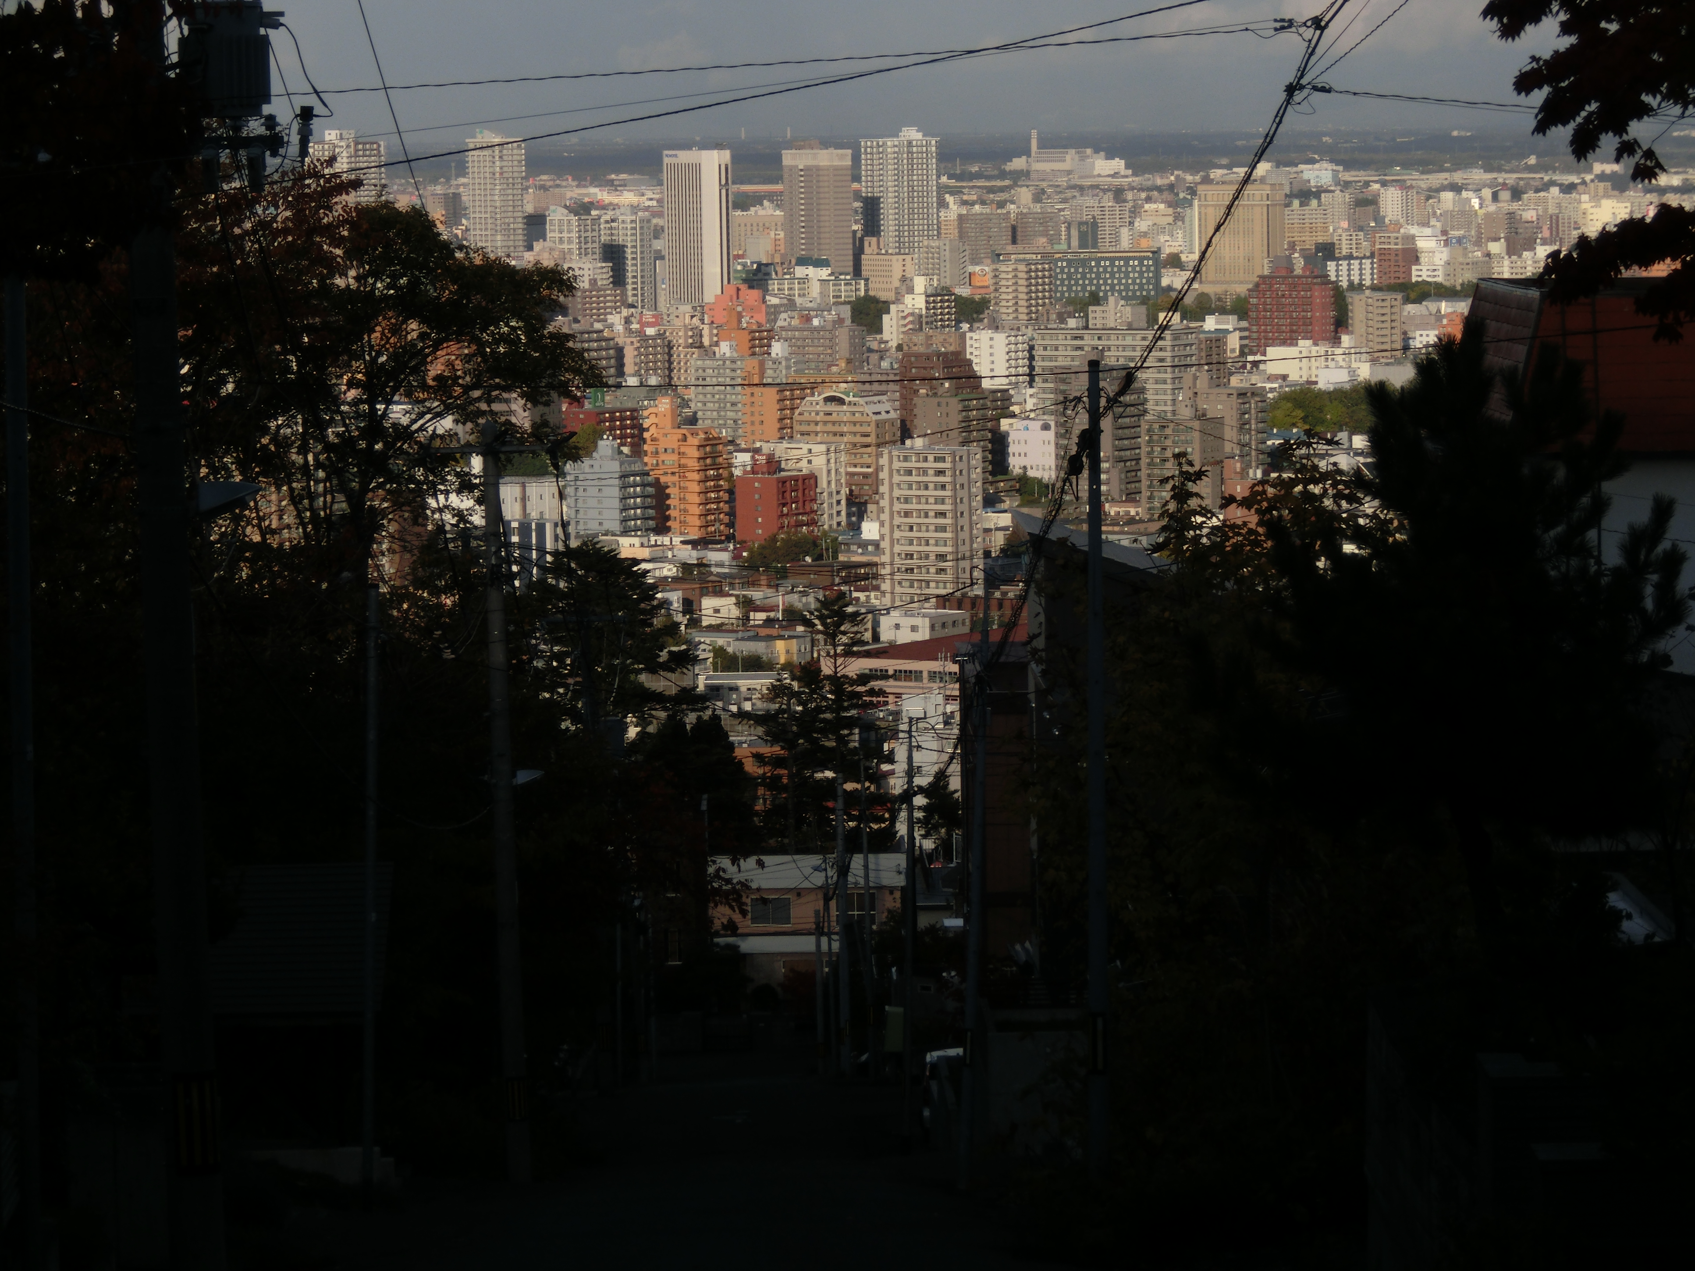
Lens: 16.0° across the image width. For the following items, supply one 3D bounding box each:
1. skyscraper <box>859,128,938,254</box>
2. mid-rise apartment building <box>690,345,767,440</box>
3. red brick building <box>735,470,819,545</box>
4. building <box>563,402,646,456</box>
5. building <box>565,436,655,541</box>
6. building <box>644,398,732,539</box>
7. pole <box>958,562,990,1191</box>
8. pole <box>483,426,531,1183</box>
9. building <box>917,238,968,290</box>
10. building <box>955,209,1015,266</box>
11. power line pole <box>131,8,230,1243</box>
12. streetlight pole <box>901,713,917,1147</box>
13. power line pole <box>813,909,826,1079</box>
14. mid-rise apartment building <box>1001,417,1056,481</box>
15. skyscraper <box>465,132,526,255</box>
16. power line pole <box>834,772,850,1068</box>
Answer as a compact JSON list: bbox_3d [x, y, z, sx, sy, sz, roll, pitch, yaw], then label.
[{"bbox_3d":[30.148,-236.530,3387.212,31.136,97.822,35.165,2,6,30],"label":"skyscraper"},{"bbox_3d":[-35.195,-81.095,2054.881,34.659,30.540,12.070,2,6,28],"label":"mid-rise apartment building"},{"bbox_3d":[-16.627,-29.031,1436.402,11.300,19.573,18.000,2,6,31],"label":"red brick building"},{"bbox_3d":[-75.705,-63.409,1864.778,12.000,17.967,29.000,2,6,28],"label":"building"},{"bbox_3d":[-59.241,-37.017,1510.612,14.800,25.991,19.000,2,6,26],"label":"building"},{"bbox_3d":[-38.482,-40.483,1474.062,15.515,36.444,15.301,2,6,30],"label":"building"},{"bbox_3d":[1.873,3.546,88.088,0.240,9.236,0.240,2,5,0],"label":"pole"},{"bbox_3d":[-4.857,2.423,85.525,0.340,10.840,0.340,-2,5,0],"label":"pole"},{"bbox_3d":[51.111,-185.892,3124.016,16.186,39.362,19.146,2,6,30],"label":"building"},{"bbox_3d":[88.746,-252.941,3903.382,35.000,43.859,10.500,-3,5,-23],"label":"building"},{"bbox_3d":[-4.215,-1.567,36.815,0.360,11.066,0.360,-2,5,0],"label":"power line pole"},{"bbox_3d":[0.996,4.844,97.683,0.190,7.169,0.190,1,5,0],"label":"streetlight pole"},{"bbox_3d":[-1.072,13.945,235.000,0.260,6.523,0.260,-1,5,0],"label":"power line pole"},{"bbox_3d":[53.323,-51.602,1690.609,17.800,18.503,13.000,2,6,27],"label":"mid-rise apartment building"},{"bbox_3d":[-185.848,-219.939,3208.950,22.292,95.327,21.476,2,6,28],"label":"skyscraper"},{"bbox_3d":[-0.149,9.299,193.568,0.320,9.848,0.320,-1,5,0],"label":"power line pole"}]

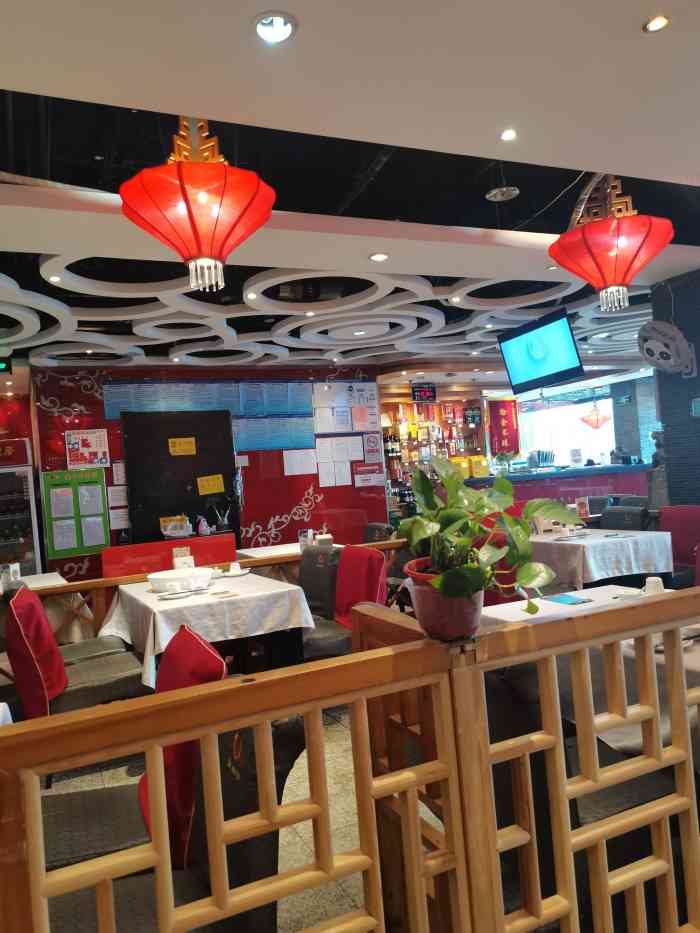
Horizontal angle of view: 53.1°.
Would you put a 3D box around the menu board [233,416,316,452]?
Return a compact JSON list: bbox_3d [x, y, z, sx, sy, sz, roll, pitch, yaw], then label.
[{"bbox_3d":[-0.875,-0.380,8.306,1.011,0.404,0.020,-4,-1,-27],"label":"menu board"}]

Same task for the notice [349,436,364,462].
[{"bbox_3d":[0.090,-0.222,8.736,0.180,0.300,0.010,-4,-2,-25],"label":"notice"}]

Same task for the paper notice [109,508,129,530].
[{"bbox_3d":[-2.452,0.568,7.496,0.200,0.215,0.010,-4,-2,-25],"label":"paper notice"}]

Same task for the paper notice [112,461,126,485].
[{"bbox_3d":[-2.467,0.078,7.522,0.130,0.230,0.010,-4,-2,-25],"label":"paper notice"}]

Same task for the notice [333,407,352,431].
[{"bbox_3d":[-0.068,-0.591,8.729,0.220,0.300,0.010,-4,-1,-27],"label":"notice"}]

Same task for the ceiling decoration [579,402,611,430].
[{"bbox_3d":[4.954,-1.013,14.200,0.630,0.540,0.630,-4,-2,-25],"label":"ceiling decoration"}]

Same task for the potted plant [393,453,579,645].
[{"bbox_3d":[0.359,0.217,1.830,0.450,0.460,0.410,-5,-2,0],"label":"potted plant"}]

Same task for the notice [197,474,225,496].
[{"bbox_3d":[-1.522,0.203,7.679,0.277,0.195,0.010,-9,0,-25],"label":"notice"}]

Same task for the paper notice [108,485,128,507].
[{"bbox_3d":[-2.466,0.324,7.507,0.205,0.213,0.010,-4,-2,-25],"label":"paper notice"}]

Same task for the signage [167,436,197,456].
[{"bbox_3d":[-1.804,-0.213,7.576,0.280,0.188,0.010,-4,-2,-25],"label":"signage"}]

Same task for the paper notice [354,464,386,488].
[{"bbox_3d":[0.257,0.113,8.857,0.446,0.298,0.010,-4,-1,-27],"label":"paper notice"}]

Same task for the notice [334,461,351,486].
[{"bbox_3d":[-0.073,0.089,8.691,0.214,0.297,0.010,-4,-1,-27],"label":"notice"}]

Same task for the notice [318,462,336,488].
[{"bbox_3d":[-0.267,0.102,8.593,0.213,0.298,0.010,-4,-1,-27],"label":"notice"}]

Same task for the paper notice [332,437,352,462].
[{"bbox_3d":[-0.087,-0.213,8.700,0.221,0.303,0.010,-4,-1,-27],"label":"paper notice"}]

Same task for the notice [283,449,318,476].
[{"bbox_3d":[-0.584,-0.048,8.410,0.420,0.300,0.010,-4,-2,-25],"label":"notice"}]

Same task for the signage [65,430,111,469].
[{"bbox_3d":[-2.747,-0.182,7.357,0.411,0.395,0.010,-4,-1,-27],"label":"signage"}]

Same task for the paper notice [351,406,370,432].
[{"bbox_3d":[0.137,-0.598,8.784,0.220,0.315,0.010,-4,-2,-25],"label":"paper notice"}]

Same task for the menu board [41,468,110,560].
[{"bbox_3d":[-2.831,0.479,7.272,0.608,0.880,0.025,-4,-1,-27],"label":"menu board"}]

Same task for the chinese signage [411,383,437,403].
[{"bbox_3d":[1.078,-1.054,10.004,0.398,0.262,0.050,-4,-1,-27],"label":"chinese signage"}]

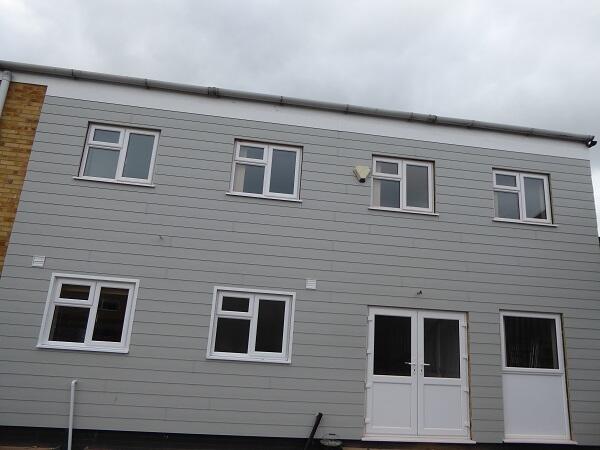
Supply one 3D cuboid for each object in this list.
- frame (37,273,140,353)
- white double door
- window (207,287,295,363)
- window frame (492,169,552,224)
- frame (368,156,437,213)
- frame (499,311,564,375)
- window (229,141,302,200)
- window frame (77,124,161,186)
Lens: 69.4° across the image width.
[{"bbox_3d":[-3.181,1.343,6.597,1.295,1.089,0.120,5,-14,-7],"label":"frame"},{"bbox_3d":[1.919,2.405,7.088,1.731,1.992,0.110,5,-14,-7],"label":"white double door"},{"bbox_3d":[-0.751,1.586,6.873,1.300,1.091,0.120,5,-14,-7],"label":"window"},{"bbox_3d":[4.117,-0.501,8.112,1.167,0.987,0.090,5,-14,-7],"label":"window frame"},{"bbox_3d":[1.843,-0.701,7.847,1.167,0.991,0.090,5,-14,-7],"label":"frame"},{"bbox_3d":[3.957,2.021,7.478,1.163,0.980,0.090,5,-14,-7],"label":"frame"},{"bbox_3d":[-0.569,-0.928,7.570,1.191,0.998,0.090,5,-14,-7],"label":"window"},{"bbox_3d":[-2.984,-1.162,7.294,1.170,0.987,0.090,5,-14,-7],"label":"window frame"}]

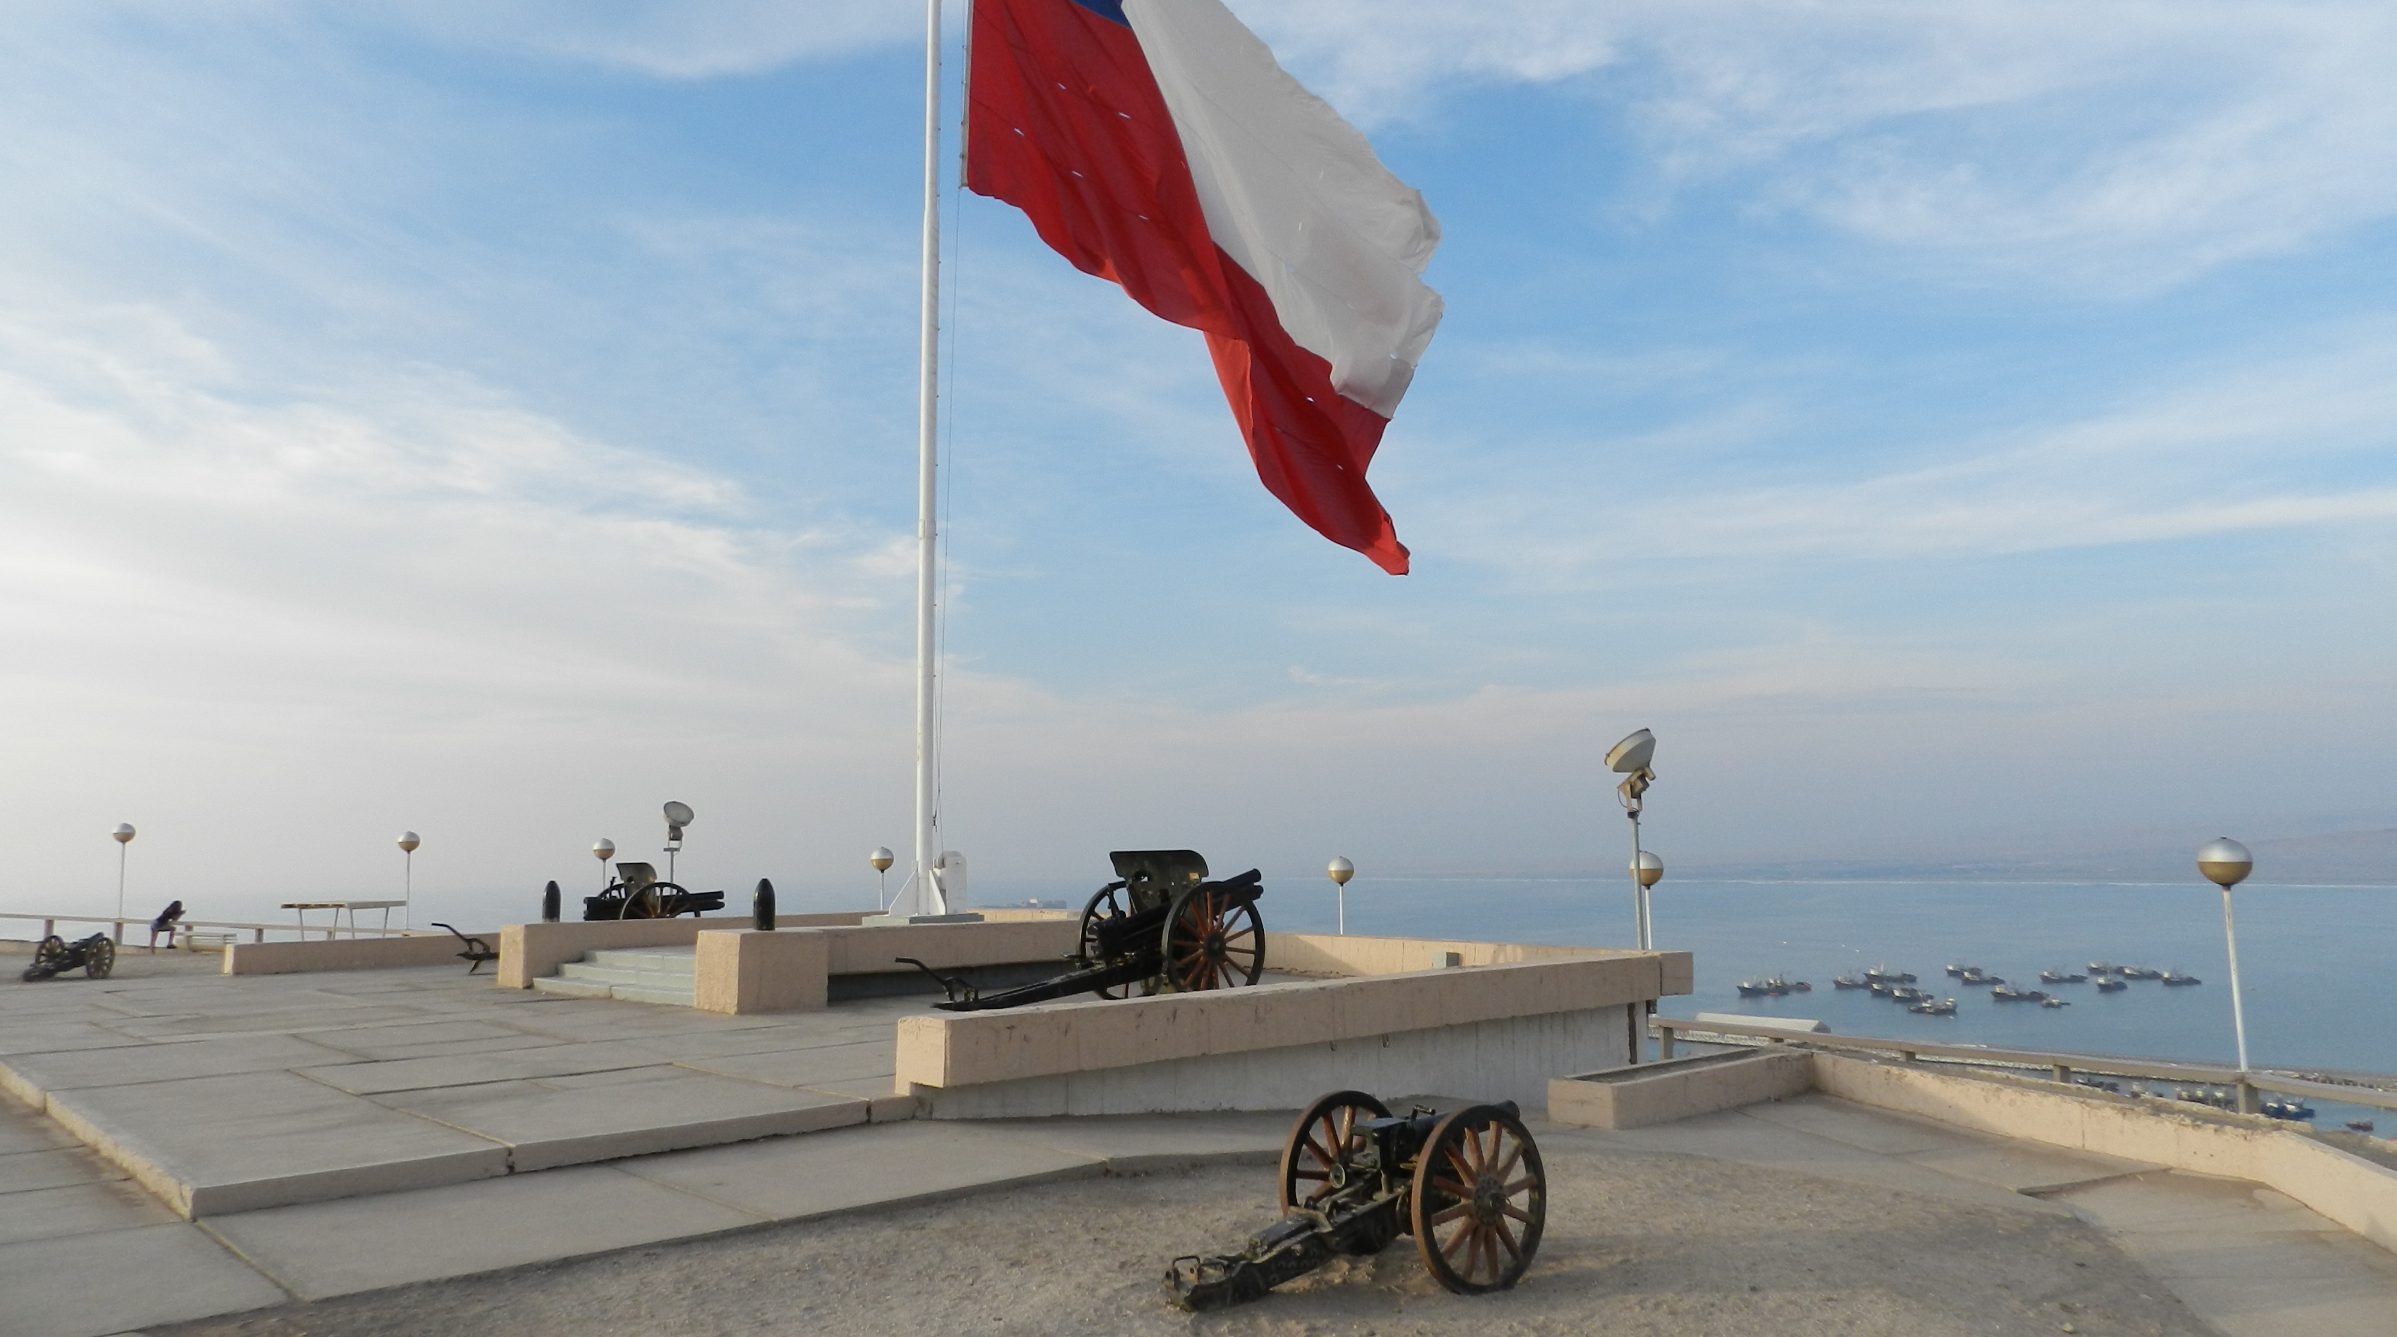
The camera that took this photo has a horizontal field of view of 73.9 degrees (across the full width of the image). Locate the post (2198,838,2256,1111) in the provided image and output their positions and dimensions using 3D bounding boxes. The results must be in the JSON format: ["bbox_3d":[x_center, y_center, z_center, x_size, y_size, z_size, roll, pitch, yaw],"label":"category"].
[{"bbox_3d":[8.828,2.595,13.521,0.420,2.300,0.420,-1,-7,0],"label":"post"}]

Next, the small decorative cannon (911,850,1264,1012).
[{"bbox_3d":[-0.949,2.670,16.218,4.520,1.660,1.700,6,-10,-43],"label":"small decorative cannon"}]

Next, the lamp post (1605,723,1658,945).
[{"bbox_3d":[4.702,1.997,17.034,0.550,2.700,0.550,-7,-9,39],"label":"lamp post"}]

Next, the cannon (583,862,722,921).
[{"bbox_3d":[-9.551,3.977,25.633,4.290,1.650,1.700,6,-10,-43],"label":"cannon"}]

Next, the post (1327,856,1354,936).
[{"bbox_3d":[2.294,4.076,25.256,0.420,2.150,0.420,-1,-7,0],"label":"post"}]

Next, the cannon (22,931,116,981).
[{"bbox_3d":[-20.347,5.147,28.385,1.000,0.840,1.900,-1,-7,4],"label":"cannon"}]

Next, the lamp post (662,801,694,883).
[{"bbox_3d":[-9.834,3.829,30.040,0.520,2.600,0.500,6,-10,-44],"label":"lamp post"}]

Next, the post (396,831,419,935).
[{"bbox_3d":[-15.958,4.356,32.087,0.420,2.100,0.420,-1,-7,0],"label":"post"}]

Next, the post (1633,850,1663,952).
[{"bbox_3d":[5.361,3.233,18.768,0.420,2.150,0.420,-1,-7,0],"label":"post"}]

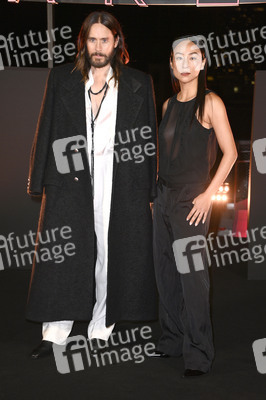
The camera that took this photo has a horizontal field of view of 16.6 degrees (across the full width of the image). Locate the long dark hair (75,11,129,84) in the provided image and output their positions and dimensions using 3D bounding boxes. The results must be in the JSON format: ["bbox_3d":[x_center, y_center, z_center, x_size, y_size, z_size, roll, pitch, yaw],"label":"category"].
[{"bbox_3d":[-0.162,-0.768,4.620,0.265,0.365,0.250,2,10,14],"label":"long dark hair"}]

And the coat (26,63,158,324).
[{"bbox_3d":[-0.203,-0.051,4.763,0.680,1.340,0.400,2,10,6],"label":"coat"}]

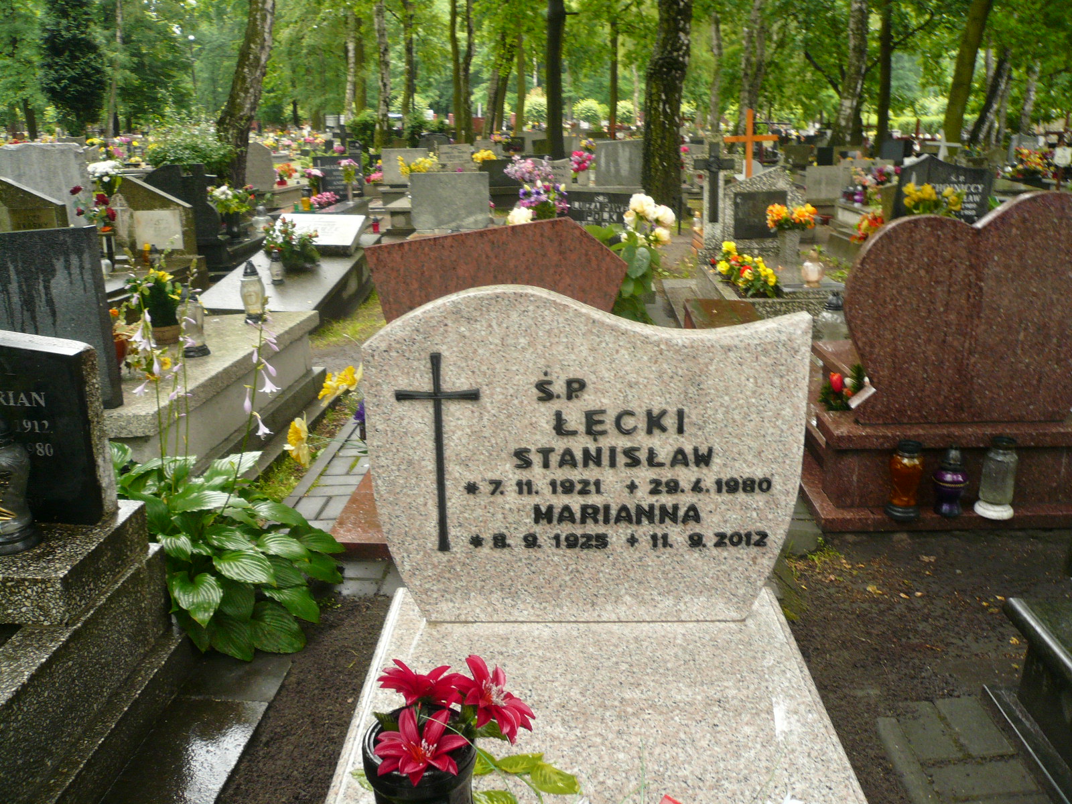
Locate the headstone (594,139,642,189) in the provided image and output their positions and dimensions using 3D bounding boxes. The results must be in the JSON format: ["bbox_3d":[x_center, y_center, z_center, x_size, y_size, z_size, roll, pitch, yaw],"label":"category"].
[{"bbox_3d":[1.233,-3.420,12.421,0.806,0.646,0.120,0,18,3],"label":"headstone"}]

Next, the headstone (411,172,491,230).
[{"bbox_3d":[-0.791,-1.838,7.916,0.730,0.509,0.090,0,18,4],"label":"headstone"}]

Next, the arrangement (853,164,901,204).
[{"bbox_3d":[3.926,-2.497,10.000,0.530,0.460,0.420,-1,18,1],"label":"arrangement"}]

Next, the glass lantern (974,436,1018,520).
[{"bbox_3d":[1.499,0.246,2.810,0.132,0.260,0.132,-1,18,1],"label":"glass lantern"}]

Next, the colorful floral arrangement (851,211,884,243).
[{"bbox_3d":[2.770,-1.447,7.225,0.300,0.304,0.250,0,18,2],"label":"colorful floral arrangement"}]

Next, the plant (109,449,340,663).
[{"bbox_3d":[-0.877,0.381,2.430,0.640,0.430,0.600,-1,18,1],"label":"plant"}]

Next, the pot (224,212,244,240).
[{"bbox_3d":[-2.886,-1.683,8.300,0.180,0.260,0.180,-1,18,0],"label":"pot"}]

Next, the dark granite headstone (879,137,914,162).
[{"bbox_3d":[7.484,-5.189,18.000,0.720,0.600,0.130,-1,18,1],"label":"dark granite headstone"}]

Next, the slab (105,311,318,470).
[{"bbox_3d":[-1.681,-0.042,3.736,1.000,0.385,1.560,1,19,6],"label":"slab"}]

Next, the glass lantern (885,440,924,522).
[{"bbox_3d":[1.218,0.261,2.867,0.115,0.273,0.115,0,18,2],"label":"glass lantern"}]

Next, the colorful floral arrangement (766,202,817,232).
[{"bbox_3d":[1.830,-1.310,6.212,0.366,0.213,0.250,0,18,2],"label":"colorful floral arrangement"}]

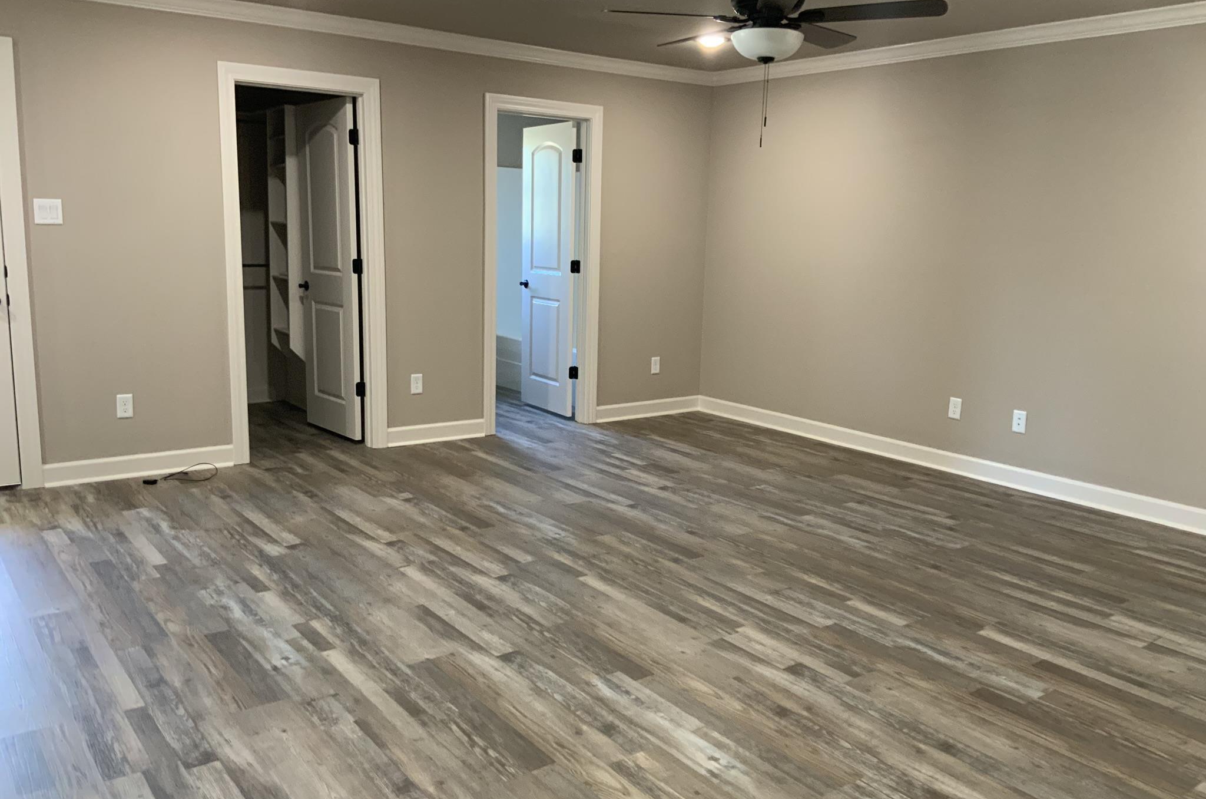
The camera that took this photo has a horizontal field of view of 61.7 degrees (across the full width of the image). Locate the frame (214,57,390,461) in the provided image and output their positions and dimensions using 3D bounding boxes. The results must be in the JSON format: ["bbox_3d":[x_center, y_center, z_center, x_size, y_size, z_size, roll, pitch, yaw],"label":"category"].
[{"bbox_3d":[-1.675,-0.730,5.702,0.912,2.133,0.120,-6,12,-36],"label":"frame"}]

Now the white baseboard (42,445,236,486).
[{"bbox_3d":[-2.413,0.346,5.293,0.933,0.113,0.020,-6,12,-36],"label":"white baseboard"}]

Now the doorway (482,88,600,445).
[{"bbox_3d":[-0.412,-0.858,6.630,0.897,2.133,0.120,-6,12,-36],"label":"doorway"}]

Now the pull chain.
[{"bbox_3d":[0.632,-1.151,3.950,0.024,0.321,0.018,3,10,8],"label":"pull chain"}]

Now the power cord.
[{"bbox_3d":[-2.195,0.390,5.265,0.365,0.050,0.195,-6,12,-36],"label":"power cord"}]

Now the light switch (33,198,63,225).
[{"bbox_3d":[-2.668,-0.902,4.862,0.118,0.116,0.010,-6,12,-36],"label":"light switch"}]

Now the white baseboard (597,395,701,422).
[{"bbox_3d":[0.340,0.068,7.316,0.971,0.113,0.020,-6,12,-36],"label":"white baseboard"}]

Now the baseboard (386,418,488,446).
[{"bbox_3d":[-1.035,0.207,6.305,0.664,0.113,0.020,-6,12,-36],"label":"baseboard"}]

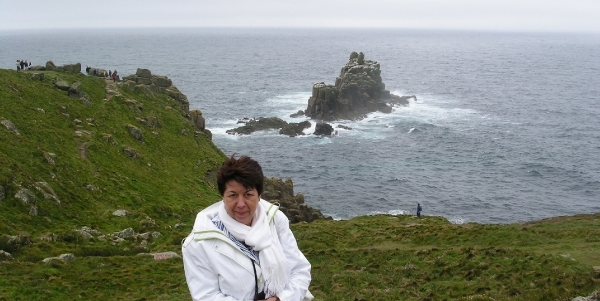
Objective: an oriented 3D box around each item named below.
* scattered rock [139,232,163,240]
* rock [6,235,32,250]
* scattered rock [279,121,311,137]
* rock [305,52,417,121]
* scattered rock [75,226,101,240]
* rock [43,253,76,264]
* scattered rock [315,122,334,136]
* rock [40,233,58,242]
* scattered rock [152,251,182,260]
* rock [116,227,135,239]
[{"bbox_3d":[-7.497,4.312,33.000,1.200,0.330,0.750,-2,11,-13],"label":"scattered rock"},{"bbox_3d":[-12.787,4.194,30.000,1.185,0.574,0.889,-5,11,-24],"label":"rock"},{"bbox_3d":[-2.190,-8.759,262.000,12.740,5.579,8.918,0,10,0],"label":"scattered rock"},{"bbox_3d":[29.334,-32.594,330.000,52.000,31.000,33.000,-6,12,-29],"label":"rock"},{"bbox_3d":[-10.656,4.162,33.000,1.304,0.533,0.978,-3,11,-18],"label":"scattered rock"},{"bbox_3d":[-7.126,3.200,19.500,1.007,0.240,0.604,-4,11,-21],"label":"rock"},{"bbox_3d":[9.754,-8.360,262.000,7.962,4.967,6.768,0,10,2],"label":"scattered rock"},{"bbox_3d":[-12.181,4.230,32.000,0.875,0.365,0.700,-4,11,-21],"label":"rock"},{"bbox_3d":[-4.057,3.191,20.000,0.851,0.204,0.511,-2,11,-12],"label":"scattered rock"},{"bbox_3d":[-8.750,4.112,33.000,0.903,0.476,0.722,-3,11,-15],"label":"rock"}]

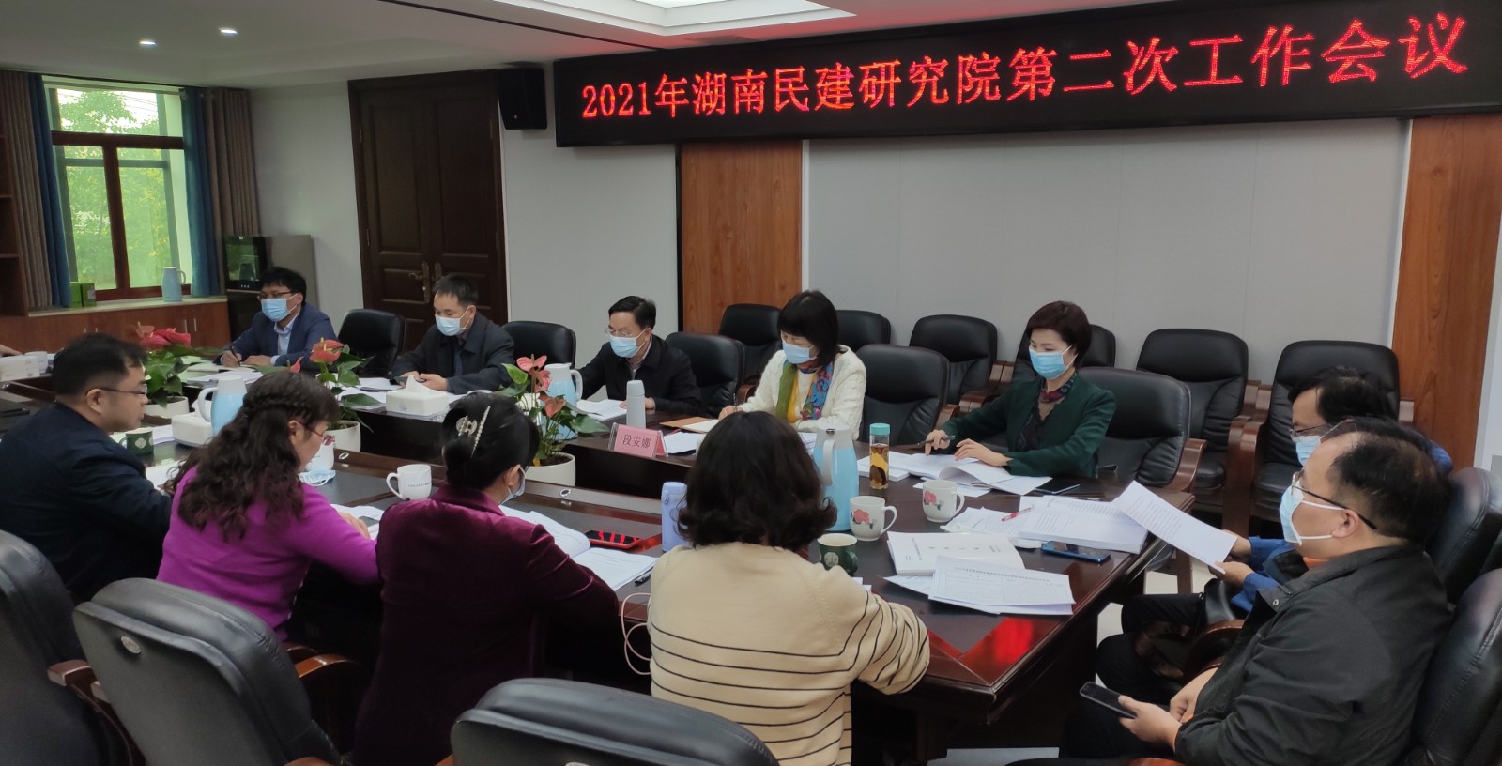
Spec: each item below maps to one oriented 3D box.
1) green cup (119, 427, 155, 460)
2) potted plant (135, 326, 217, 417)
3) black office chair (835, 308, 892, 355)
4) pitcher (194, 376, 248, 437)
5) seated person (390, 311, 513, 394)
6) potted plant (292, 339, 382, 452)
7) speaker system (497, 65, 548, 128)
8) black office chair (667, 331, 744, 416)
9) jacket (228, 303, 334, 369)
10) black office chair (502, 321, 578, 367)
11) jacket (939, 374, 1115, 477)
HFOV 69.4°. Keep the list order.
[{"bbox_3d":[-2.031,0.195,3.582,0.115,0.080,0.090,-5,11,-30],"label":"green cup"},{"bbox_3d":[-2.373,0.005,4.487,0.350,0.470,0.340,7,12,34],"label":"potted plant"},{"bbox_3d":[0.419,0.089,6.023,0.614,0.970,0.634,7,12,34],"label":"black office chair"},{"bbox_3d":[-1.688,0.120,3.475,0.190,0.265,0.130,-5,11,-26],"label":"pitcher"},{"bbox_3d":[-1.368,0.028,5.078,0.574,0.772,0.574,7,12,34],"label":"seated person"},{"bbox_3d":[-1.513,0.077,3.923,0.340,0.460,0.340,7,12,34],"label":"potted plant"},{"bbox_3d":[-1.530,-1.901,7.267,0.250,0.400,0.210,7,12,34],"label":"speaker system"},{"bbox_3d":[-0.406,0.287,4.859,0.614,0.970,0.634,9,13,42],"label":"black office chair"},{"bbox_3d":[-2.455,-0.139,5.697,0.614,0.554,0.495,7,12,34],"label":"jacket"},{"bbox_3d":[-1.235,0.196,5.391,0.614,0.970,0.634,7,12,34],"label":"black office chair"},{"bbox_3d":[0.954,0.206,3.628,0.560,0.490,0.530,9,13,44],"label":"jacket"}]

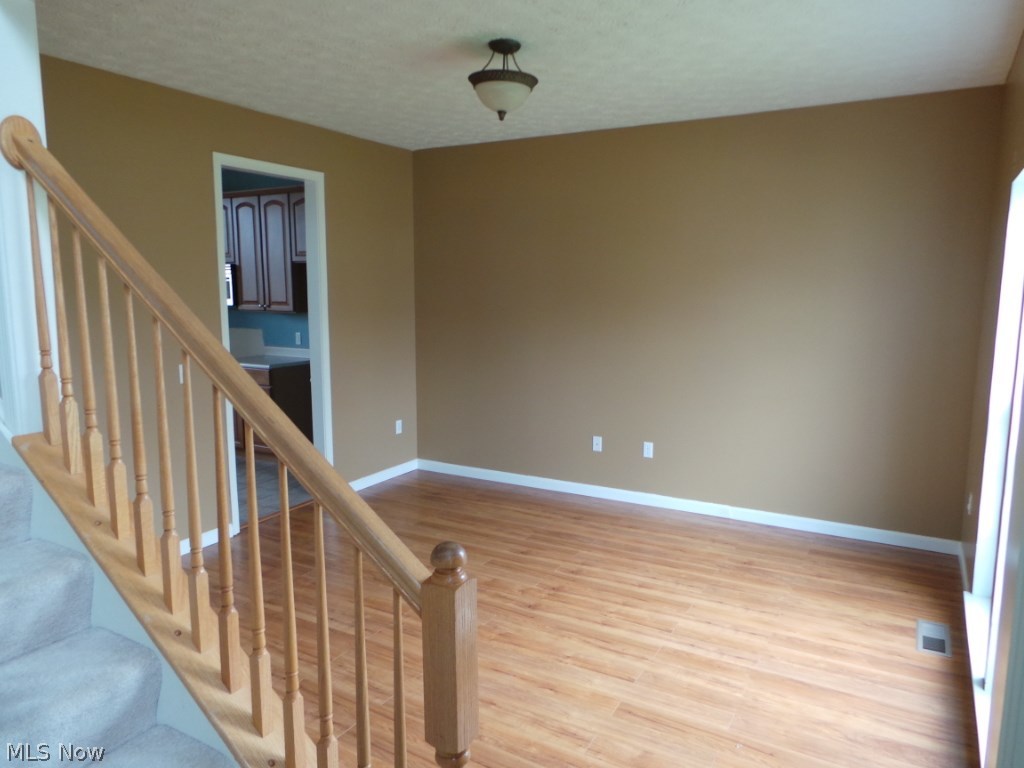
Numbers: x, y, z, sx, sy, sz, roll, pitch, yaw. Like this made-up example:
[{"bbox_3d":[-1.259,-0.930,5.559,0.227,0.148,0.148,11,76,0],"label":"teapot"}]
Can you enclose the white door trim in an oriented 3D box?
[{"bbox_3d":[-1.469,-0.232,4.193,0.130,2.155,0.821,4,9,29],"label":"white door trim"}]

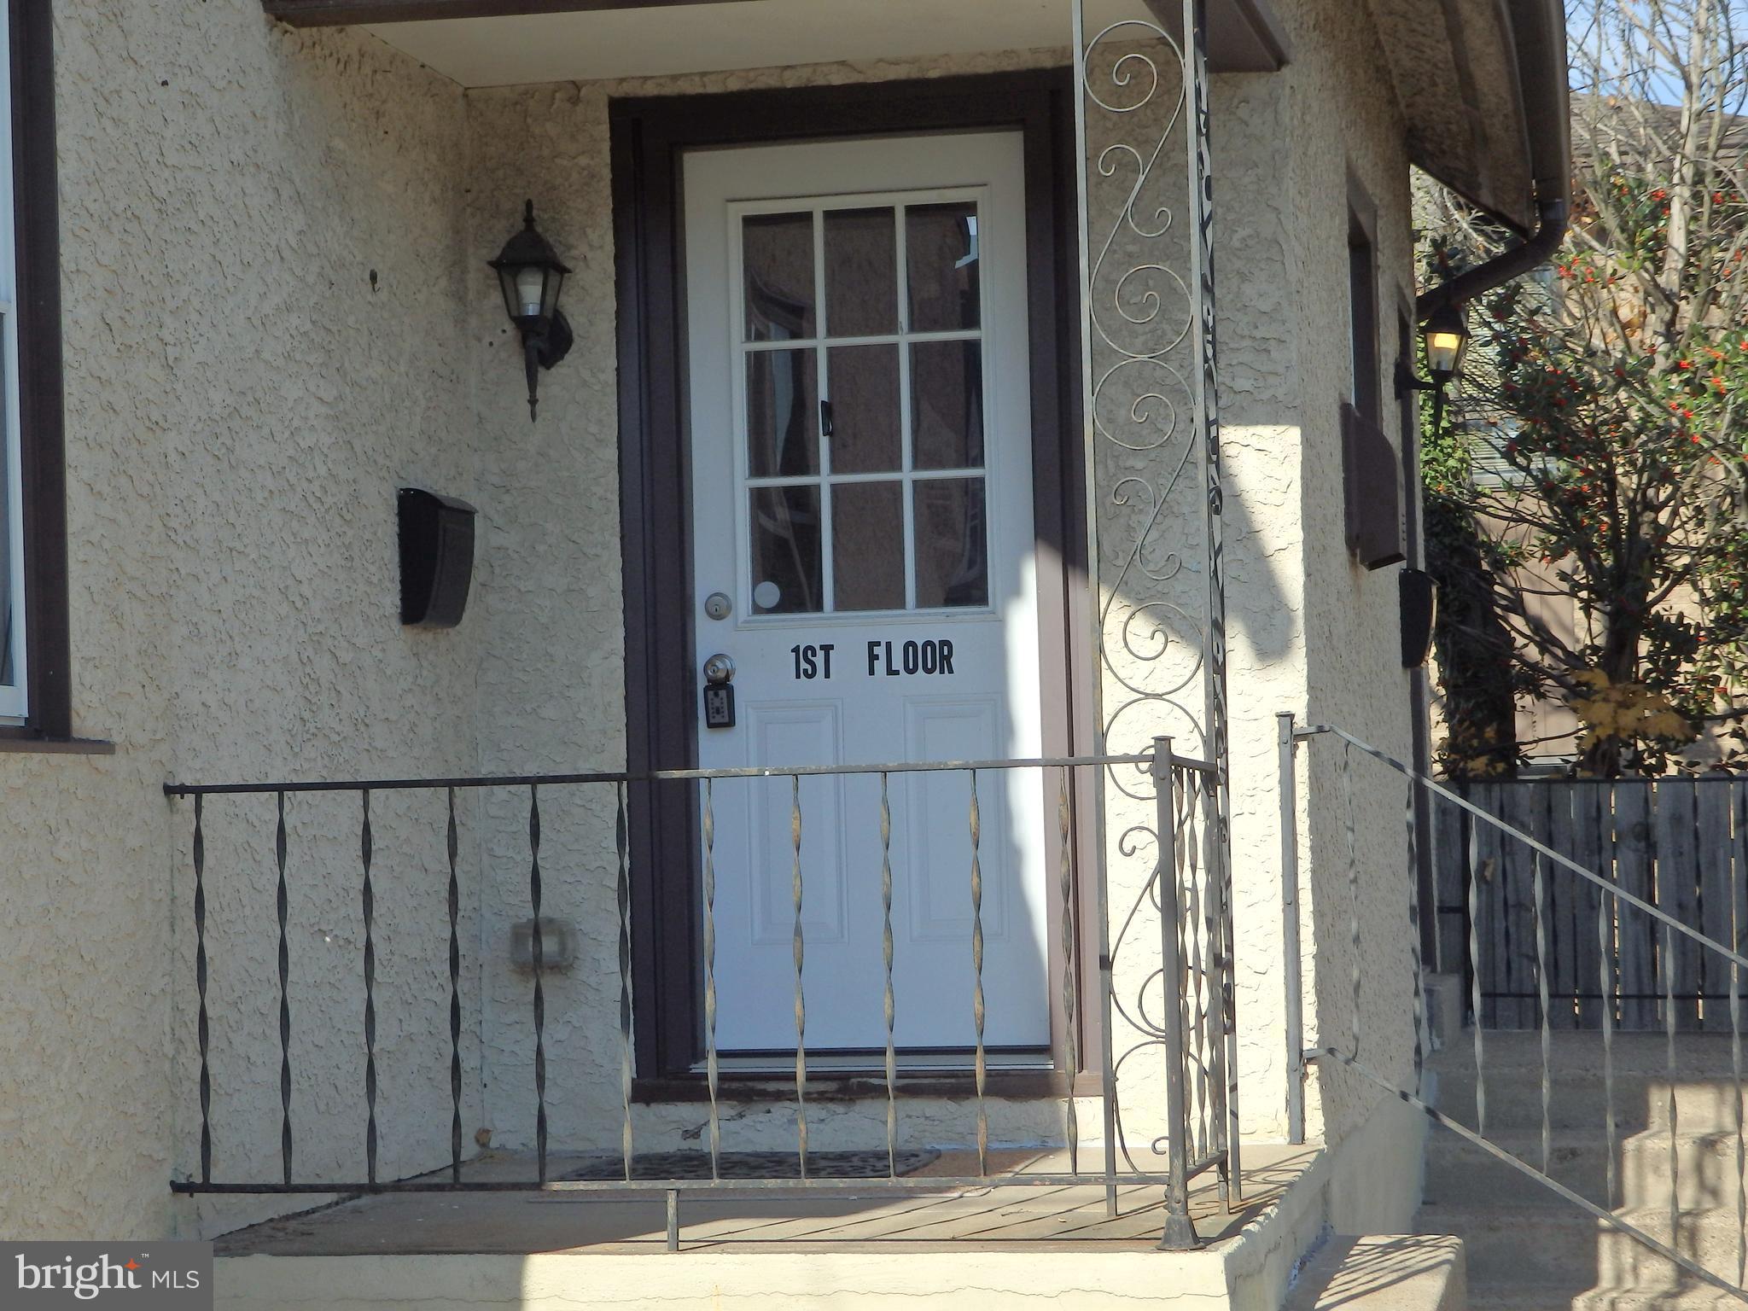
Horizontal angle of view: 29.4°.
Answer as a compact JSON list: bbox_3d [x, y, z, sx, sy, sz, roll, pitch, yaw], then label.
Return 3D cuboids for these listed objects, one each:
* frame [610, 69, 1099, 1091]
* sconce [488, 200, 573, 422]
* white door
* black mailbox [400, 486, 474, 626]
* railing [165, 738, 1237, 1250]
[{"bbox_3d":[-0.039,-0.150,7.385,1.050,2.245,0.150,-2,-3,11],"label":"frame"},{"bbox_3d":[-0.748,-0.758,7.385,0.170,0.495,0.220,-2,-3,11],"label":"sconce"},{"bbox_3d":[-0.017,-0.143,7.447,0.800,2.030,0.050,-2,-3,11],"label":"white door"},{"bbox_3d":[-0.923,-0.204,7.112,0.100,0.290,0.230,-2,-3,11],"label":"black mailbox"},{"bbox_3d":[-0.286,0.593,5.868,1.780,0.835,0.540,-2,-3,11],"label":"railing"}]

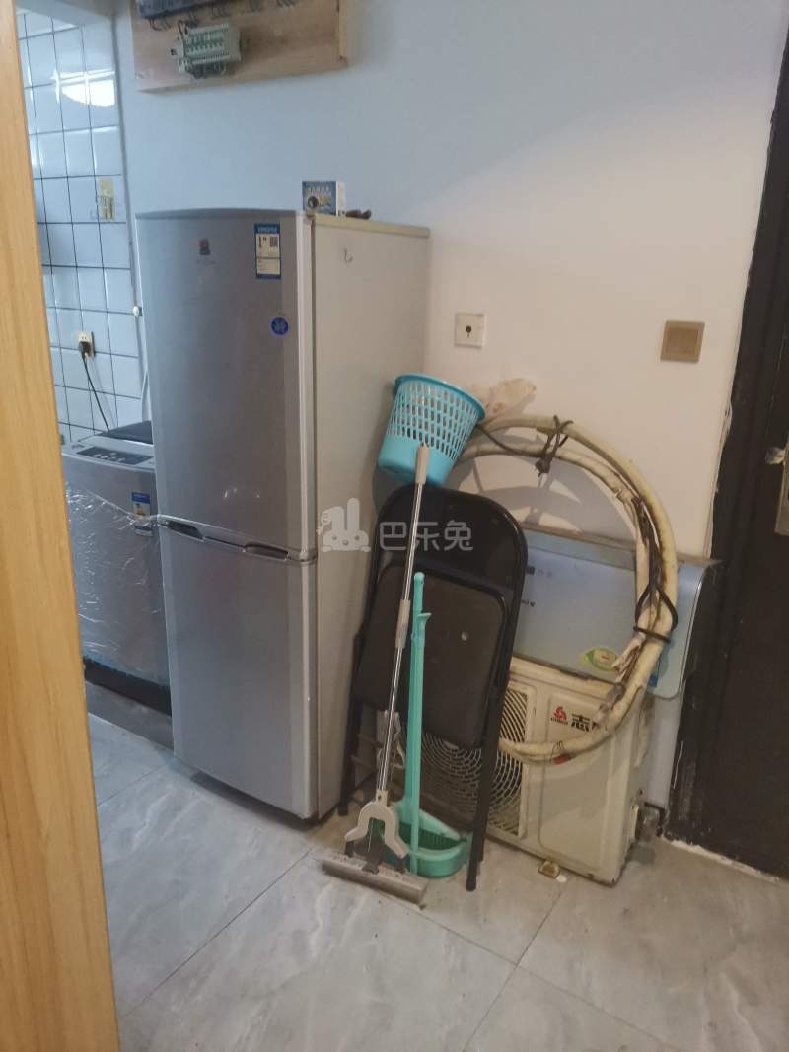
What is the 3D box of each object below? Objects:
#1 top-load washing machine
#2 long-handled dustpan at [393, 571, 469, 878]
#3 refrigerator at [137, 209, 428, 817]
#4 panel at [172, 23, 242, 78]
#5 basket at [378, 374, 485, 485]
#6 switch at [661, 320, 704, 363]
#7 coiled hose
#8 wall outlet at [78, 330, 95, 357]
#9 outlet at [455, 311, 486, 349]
[{"bbox_3d":[-0.741,0.096,2.630,0.510,0.840,0.500,13,21,31],"label":"top-load washing machine"},{"bbox_3d":[0.064,0.479,1.946,0.270,0.775,0.200,13,21,31],"label":"long-handled dustpan"},{"bbox_3d":[-0.284,-0.024,2.205,0.537,1.550,0.515,13,21,32],"label":"refrigerator"},{"bbox_3d":[-0.531,-1.373,2.288,0.195,0.110,0.065,13,21,31],"label":"panel"},{"bbox_3d":[0.086,-0.241,2.075,0.250,0.235,0.250,19,-8,3],"label":"basket"},{"bbox_3d":[0.663,-0.422,1.818,0.087,0.087,0.012,13,21,31],"label":"switch"},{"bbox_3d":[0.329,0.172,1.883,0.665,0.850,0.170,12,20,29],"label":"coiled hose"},{"bbox_3d":[-1.152,-0.678,2.955,0.085,0.088,0.015,13,21,31],"label":"wall outlet"},{"bbox_3d":[0.199,-0.521,2.107,0.086,0.086,0.012,13,21,31],"label":"outlet"}]

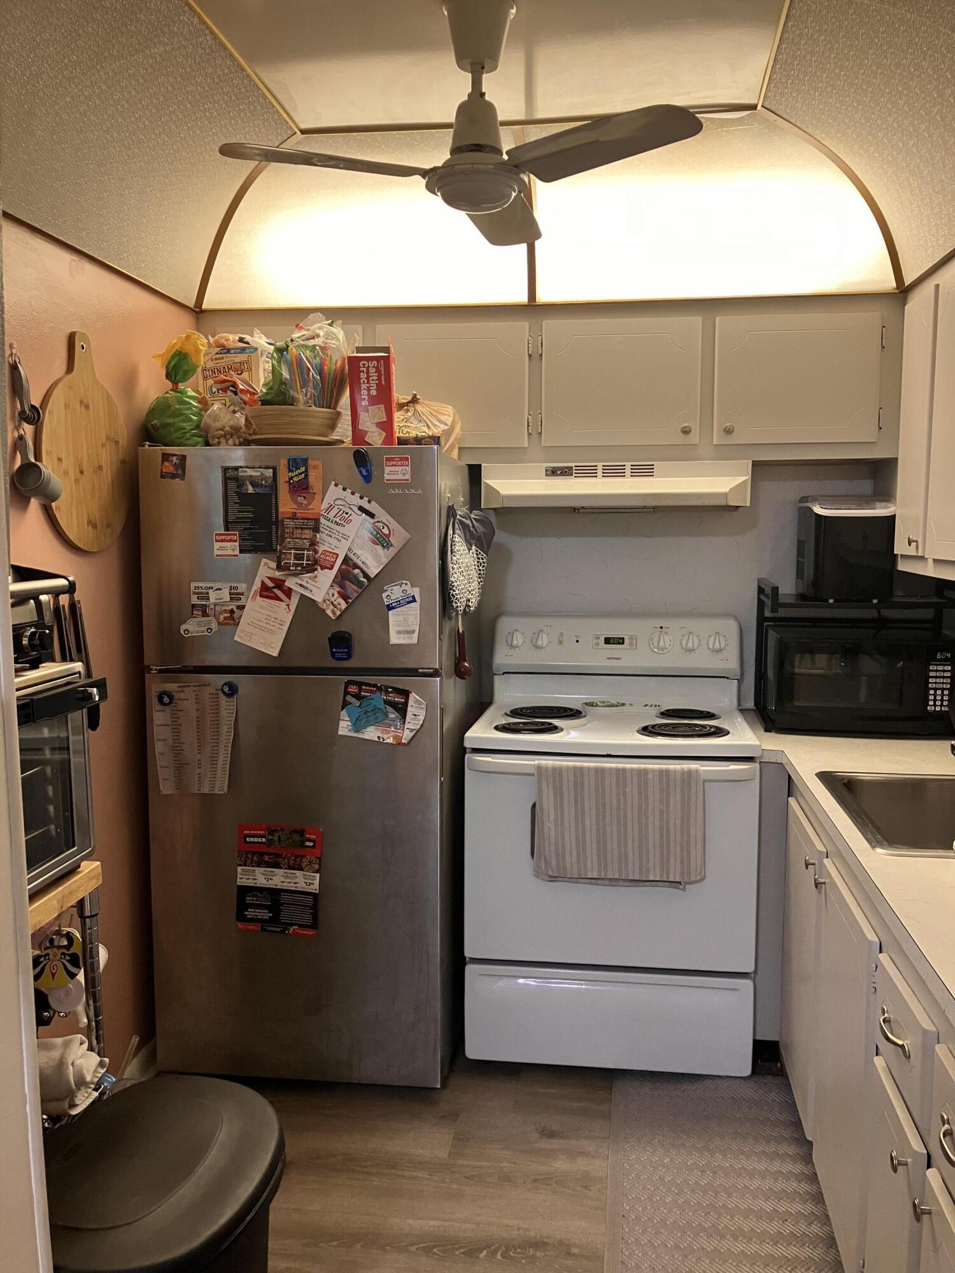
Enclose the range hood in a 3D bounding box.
[{"bbox_3d":[0.398,-0.438,2.995,0.762,0.132,0.440,1,6,7],"label":"range hood"}]

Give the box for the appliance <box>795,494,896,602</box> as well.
[{"bbox_3d":[1.036,-0.250,2.912,0.210,0.282,0.285,1,6,7],"label":"appliance"}]

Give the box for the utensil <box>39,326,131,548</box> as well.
[{"bbox_3d":[-0.896,-0.441,2.353,0.022,0.490,0.390,1,6,7],"label":"utensil"}]

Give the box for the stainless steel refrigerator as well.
[{"bbox_3d":[-0.433,0.324,2.950,0.745,1.664,0.740,1,6,5],"label":"stainless steel refrigerator"}]

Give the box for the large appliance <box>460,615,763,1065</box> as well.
[{"bbox_3d":[0.379,0.559,2.980,0.762,1.192,0.675,1,6,7],"label":"large appliance"}]

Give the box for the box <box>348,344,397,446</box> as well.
[{"bbox_3d":[-0.272,-0.604,2.638,0.106,0.250,0.105,1,6,5],"label":"box"}]

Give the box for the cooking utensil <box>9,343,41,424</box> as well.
[{"bbox_3d":[-0.906,-0.505,2.066,0.040,0.160,0.055,1,6,7],"label":"cooking utensil"}]

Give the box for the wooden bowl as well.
[{"bbox_3d":[-0.477,-0.553,2.695,0.240,0.088,0.240,0,6,0],"label":"wooden bowl"}]

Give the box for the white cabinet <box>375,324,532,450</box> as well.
[{"bbox_3d":[-0.053,-0.730,3.083,0.435,0.355,0.300,1,6,7],"label":"white cabinet"}]

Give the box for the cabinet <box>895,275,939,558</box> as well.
[{"bbox_3d":[1.247,-0.526,2.567,0.300,0.645,0.275,1,6,7],"label":"cabinet"}]

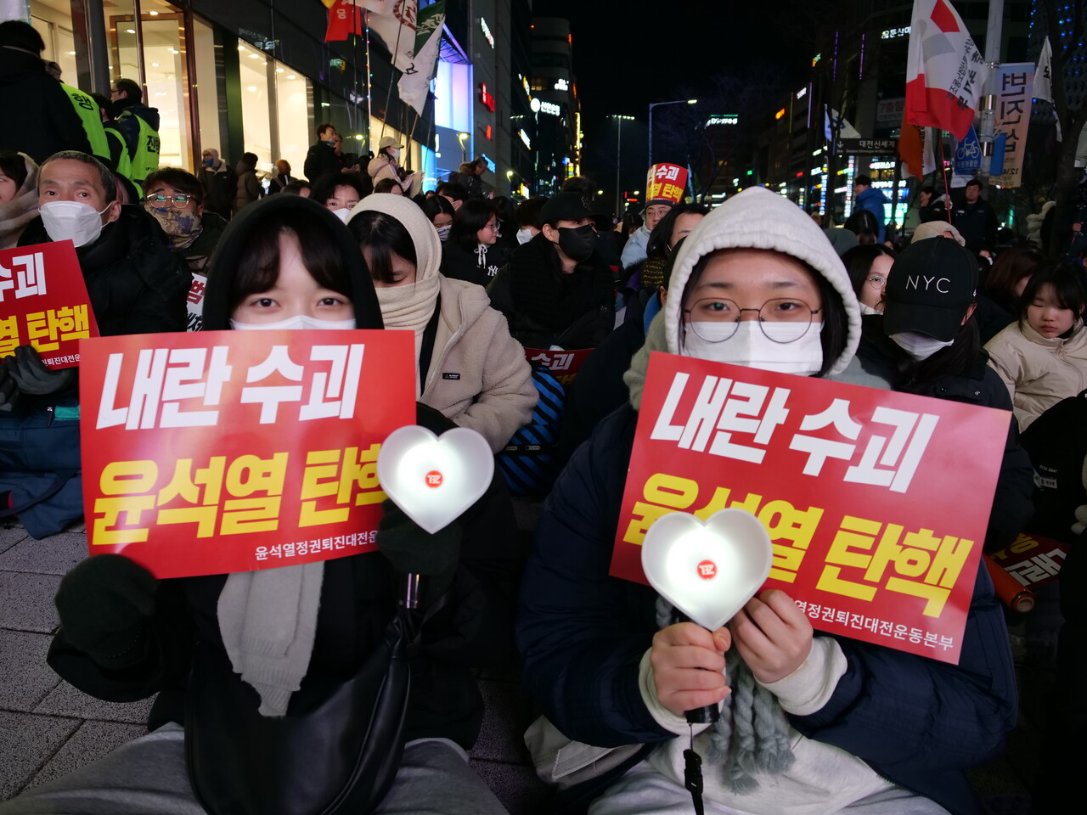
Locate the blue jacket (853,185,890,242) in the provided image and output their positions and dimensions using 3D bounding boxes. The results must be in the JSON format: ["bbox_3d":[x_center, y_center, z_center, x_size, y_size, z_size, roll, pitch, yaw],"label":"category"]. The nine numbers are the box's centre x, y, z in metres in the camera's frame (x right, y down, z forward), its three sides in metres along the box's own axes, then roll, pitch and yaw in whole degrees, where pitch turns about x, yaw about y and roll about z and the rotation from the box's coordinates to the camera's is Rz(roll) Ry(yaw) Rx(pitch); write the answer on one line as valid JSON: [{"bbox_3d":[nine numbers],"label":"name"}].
[{"bbox_3d":[3.755,-2.127,8.600,0.360,0.800,0.470,4,12,18],"label":"blue jacket"}]

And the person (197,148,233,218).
[{"bbox_3d":[-4.332,-2.568,10.000,0.500,1.740,0.340,3,14,9],"label":"person"}]

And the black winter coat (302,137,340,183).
[{"bbox_3d":[-2.578,-2.746,8.750,0.350,0.750,0.470,5,12,22],"label":"black winter coat"}]

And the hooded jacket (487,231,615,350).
[{"bbox_3d":[0.023,-0.281,2.450,0.530,0.600,0.400,-2,14,-12],"label":"hooded jacket"}]

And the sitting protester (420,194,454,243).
[{"bbox_3d":[-0.530,-0.595,3.750,0.520,0.860,0.600,0,14,-3],"label":"sitting protester"}]

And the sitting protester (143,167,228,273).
[{"bbox_3d":[-1.103,-0.233,2.302,0.550,0.980,0.600,0,12,-5],"label":"sitting protester"}]

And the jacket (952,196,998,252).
[{"bbox_3d":[4.403,-1.809,7.700,0.490,0.740,0.300,9,14,37],"label":"jacket"}]

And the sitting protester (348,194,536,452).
[{"bbox_3d":[-0.266,-0.045,1.600,0.570,0.870,0.660,2,14,7],"label":"sitting protester"}]

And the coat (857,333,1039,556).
[{"bbox_3d":[0.799,0.106,1.520,0.470,0.540,0.360,8,14,32],"label":"coat"}]

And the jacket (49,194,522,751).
[{"bbox_3d":[-0.320,0.182,0.895,0.620,0.870,0.580,0,12,0],"label":"jacket"}]

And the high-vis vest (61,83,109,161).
[{"bbox_3d":[-3.015,-1.825,4.800,0.320,0.570,0.480,-9,8,27],"label":"high-vis vest"}]

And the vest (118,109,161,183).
[{"bbox_3d":[-2.999,-1.929,5.550,0.320,0.570,0.460,2,14,5],"label":"vest"}]

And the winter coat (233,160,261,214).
[{"bbox_3d":[-3.809,-2.793,9.700,0.360,0.880,0.460,-6,15,-27],"label":"winter coat"}]

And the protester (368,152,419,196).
[{"bbox_3d":[-1.560,-2.017,7.800,0.450,1.600,0.500,1,12,2],"label":"protester"}]

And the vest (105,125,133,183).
[{"bbox_3d":[-3.025,-1.753,5.300,0.320,0.560,0.450,-7,12,10],"label":"vest"}]

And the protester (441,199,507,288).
[{"bbox_3d":[-0.308,-0.534,3.617,0.500,0.930,0.600,-5,13,-24],"label":"protester"}]

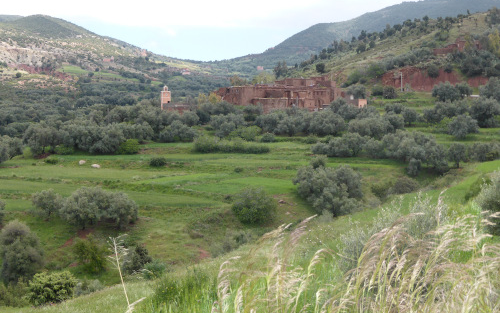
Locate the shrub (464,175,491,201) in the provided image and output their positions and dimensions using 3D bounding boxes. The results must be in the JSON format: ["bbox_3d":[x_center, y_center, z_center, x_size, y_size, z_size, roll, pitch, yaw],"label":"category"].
[{"bbox_3d":[13.816,1.883,50.000,1.580,1.700,1.580,0,4,0],"label":"shrub"}]

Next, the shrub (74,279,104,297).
[{"bbox_3d":[-8.773,7.215,45.000,1.640,0.980,1.480,0,4,0],"label":"shrub"}]

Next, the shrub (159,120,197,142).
[{"bbox_3d":[-18.493,-6.504,210.000,9.690,5.870,8.240,0,4,0],"label":"shrub"}]

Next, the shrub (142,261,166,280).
[{"bbox_3d":[-8.584,10.157,74.000,2.150,1.900,2.000,-1,6,-7],"label":"shrub"}]

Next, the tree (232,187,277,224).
[{"bbox_3d":[0.547,5.952,100.000,5.300,4.300,5.000,0,6,0],"label":"tree"}]

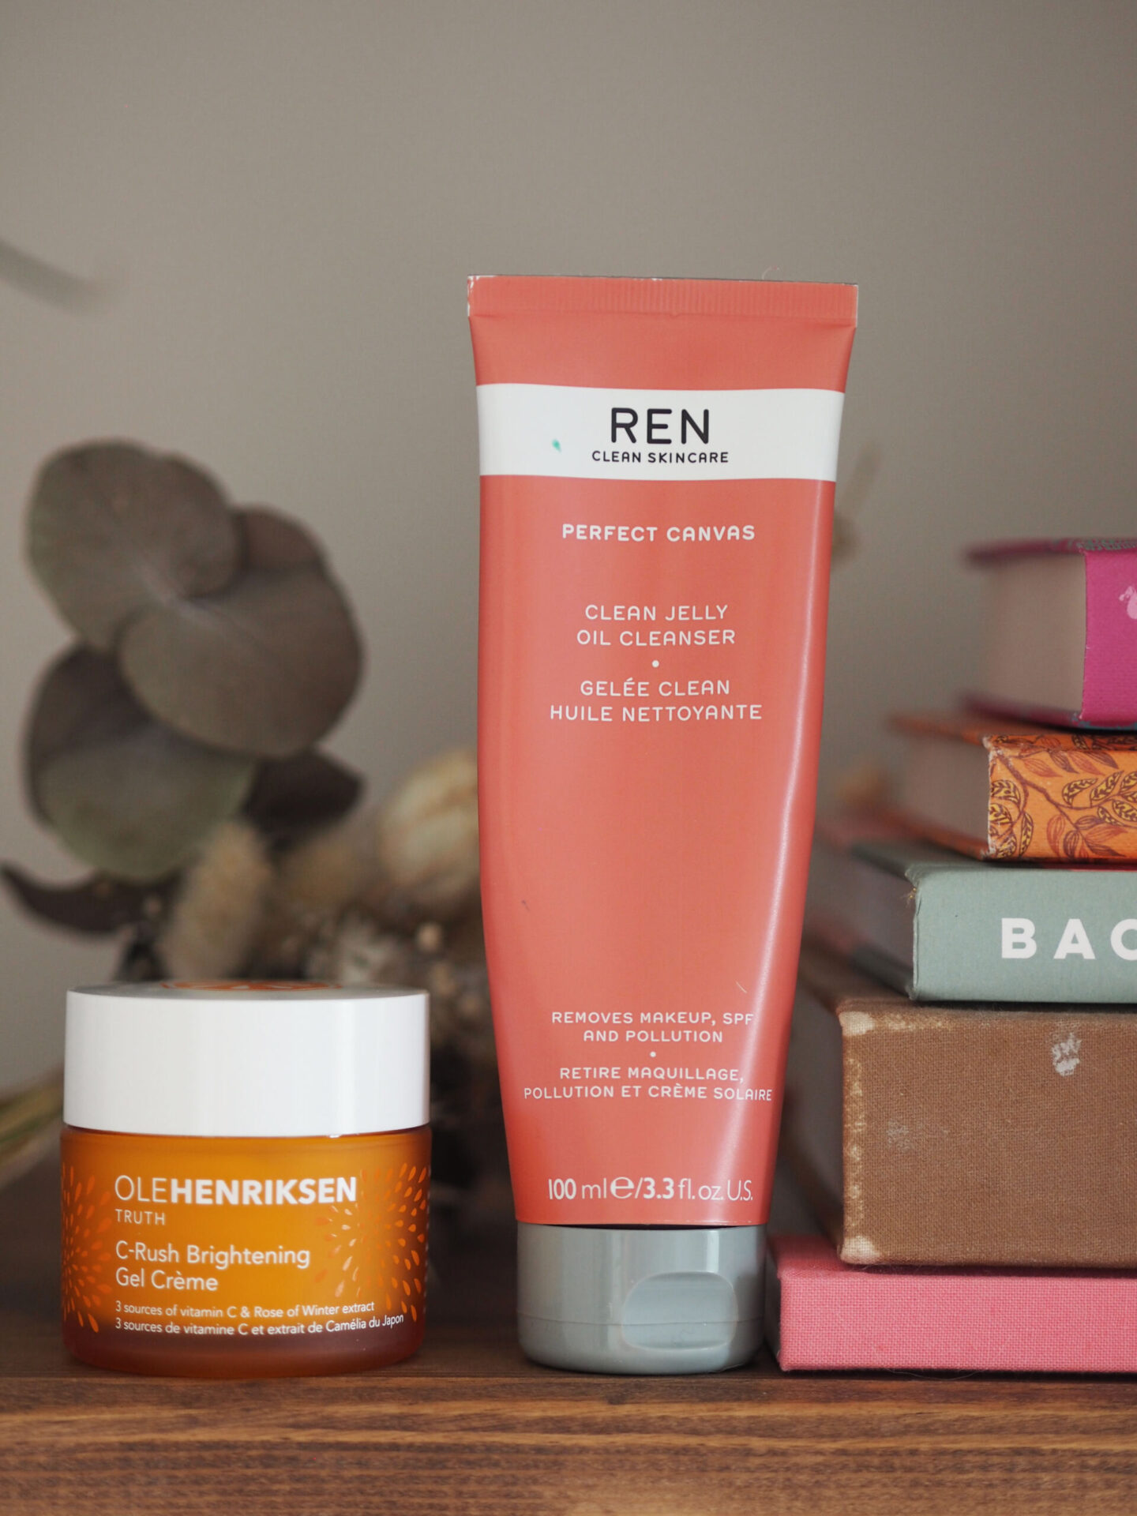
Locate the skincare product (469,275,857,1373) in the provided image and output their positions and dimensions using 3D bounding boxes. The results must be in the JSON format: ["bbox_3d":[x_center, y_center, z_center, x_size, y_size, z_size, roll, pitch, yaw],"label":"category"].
[{"bbox_3d":[0.014,0.010,0.650,0.064,0.178,0.041,1,-1,-2],"label":"skincare product"}]

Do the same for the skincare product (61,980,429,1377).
[{"bbox_3d":[-0.053,0.069,0.656,0.062,0.060,0.062,1,-1,-7],"label":"skincare product"}]

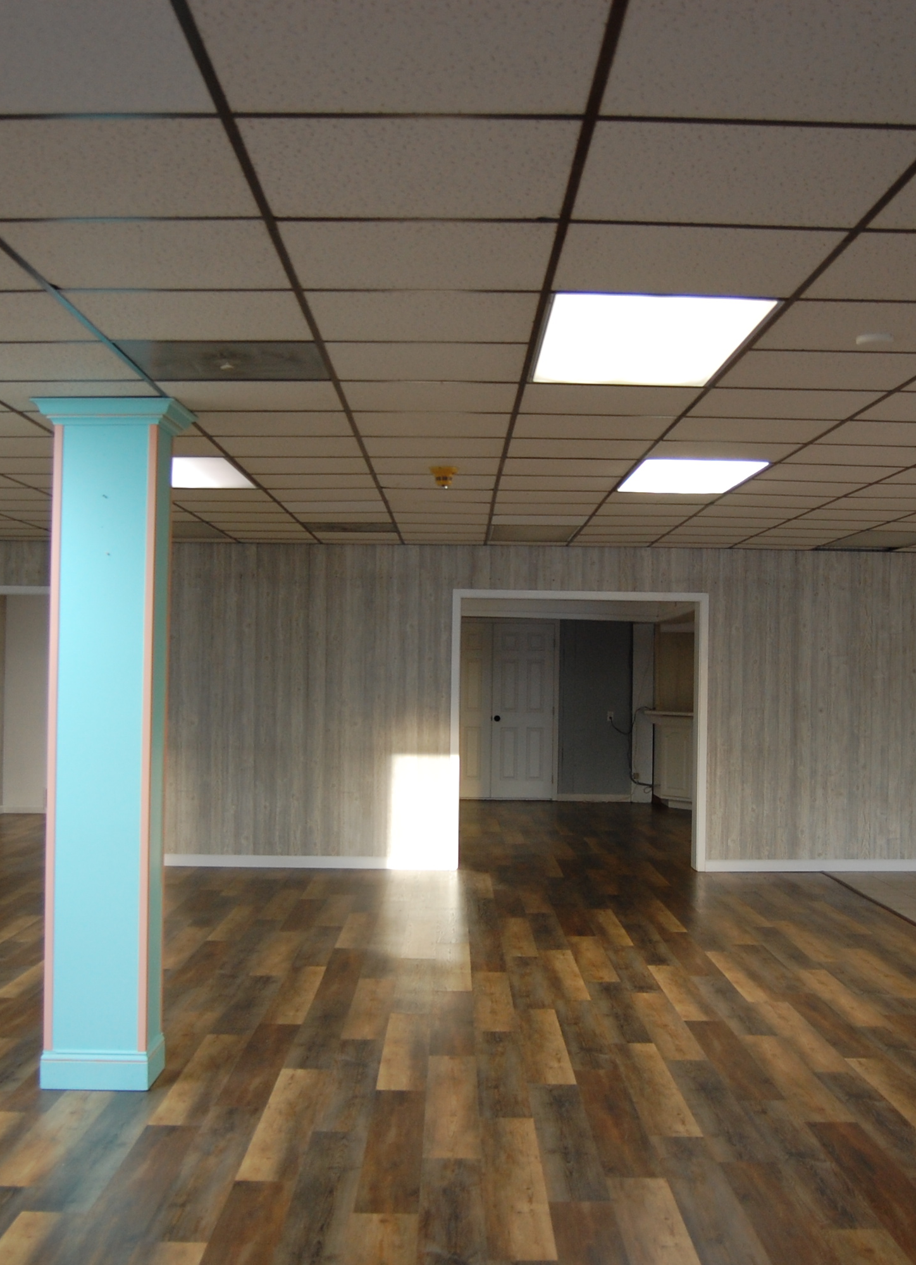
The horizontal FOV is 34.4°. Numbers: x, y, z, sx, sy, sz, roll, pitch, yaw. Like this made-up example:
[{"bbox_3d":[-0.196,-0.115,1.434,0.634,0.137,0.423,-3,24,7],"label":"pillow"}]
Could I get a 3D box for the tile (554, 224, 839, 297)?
[{"bbox_3d":[0.522,-0.845,3.347,0.600,0.025,0.600,1,-1,0],"label":"tile"}]

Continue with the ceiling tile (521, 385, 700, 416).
[{"bbox_3d":[0.516,-0.807,5.103,0.600,0.025,0.600,1,-1,0],"label":"ceiling tile"}]

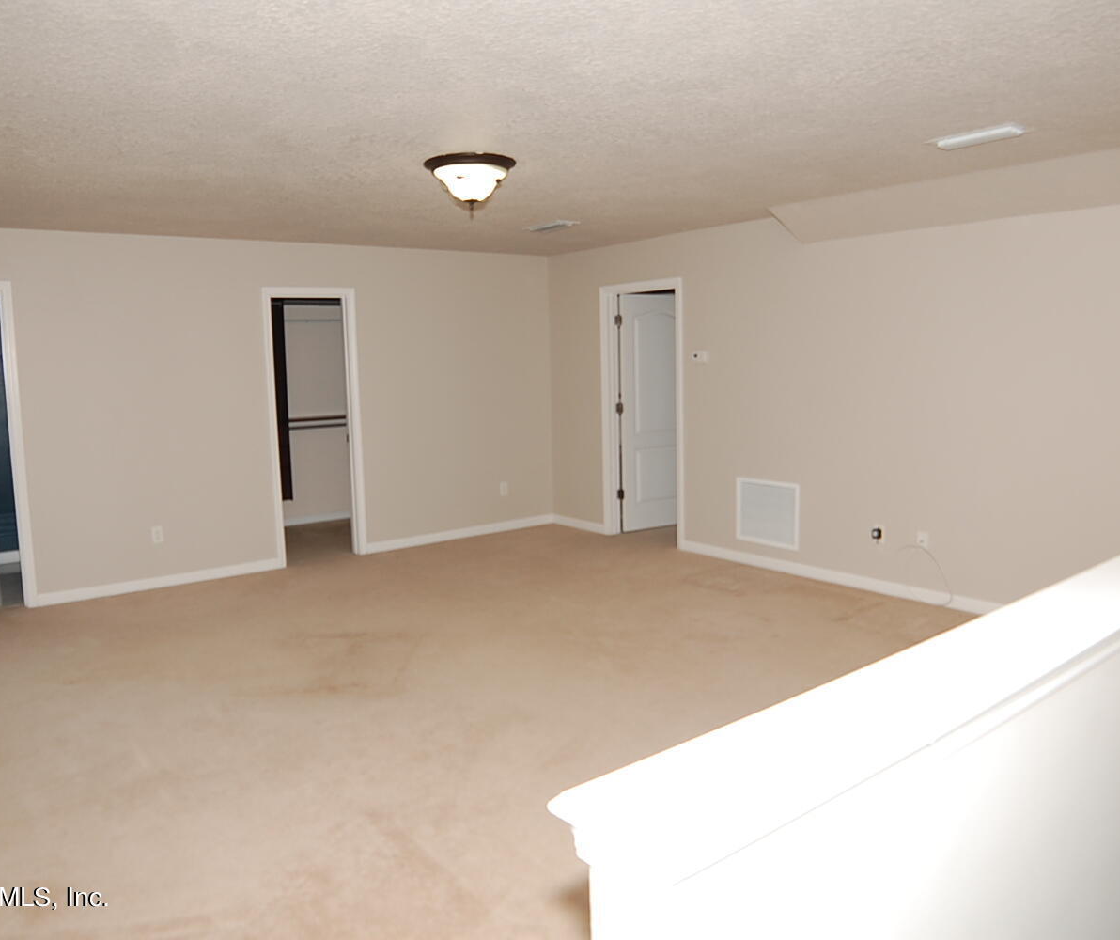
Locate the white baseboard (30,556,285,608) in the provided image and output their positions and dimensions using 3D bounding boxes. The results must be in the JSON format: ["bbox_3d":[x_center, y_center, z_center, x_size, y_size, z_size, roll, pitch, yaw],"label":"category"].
[{"bbox_3d":[-2.784,0.784,5.813,1.650,0.085,0.016,-7,8,-36],"label":"white baseboard"}]

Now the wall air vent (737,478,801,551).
[{"bbox_3d":[1.460,0.306,5.813,0.022,0.450,0.560,-7,8,-36],"label":"wall air vent"}]

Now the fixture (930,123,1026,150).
[{"bbox_3d":[1.843,-1.472,3.644,0.180,0.035,0.380,-7,8,-36],"label":"fixture"}]

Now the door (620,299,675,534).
[{"bbox_3d":[0.851,-0.504,7.350,0.800,2.030,0.038,-6,8,-32],"label":"door"}]

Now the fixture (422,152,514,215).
[{"bbox_3d":[-0.423,-1.341,3.908,0.440,0.255,0.440,-2,7,0],"label":"fixture"}]

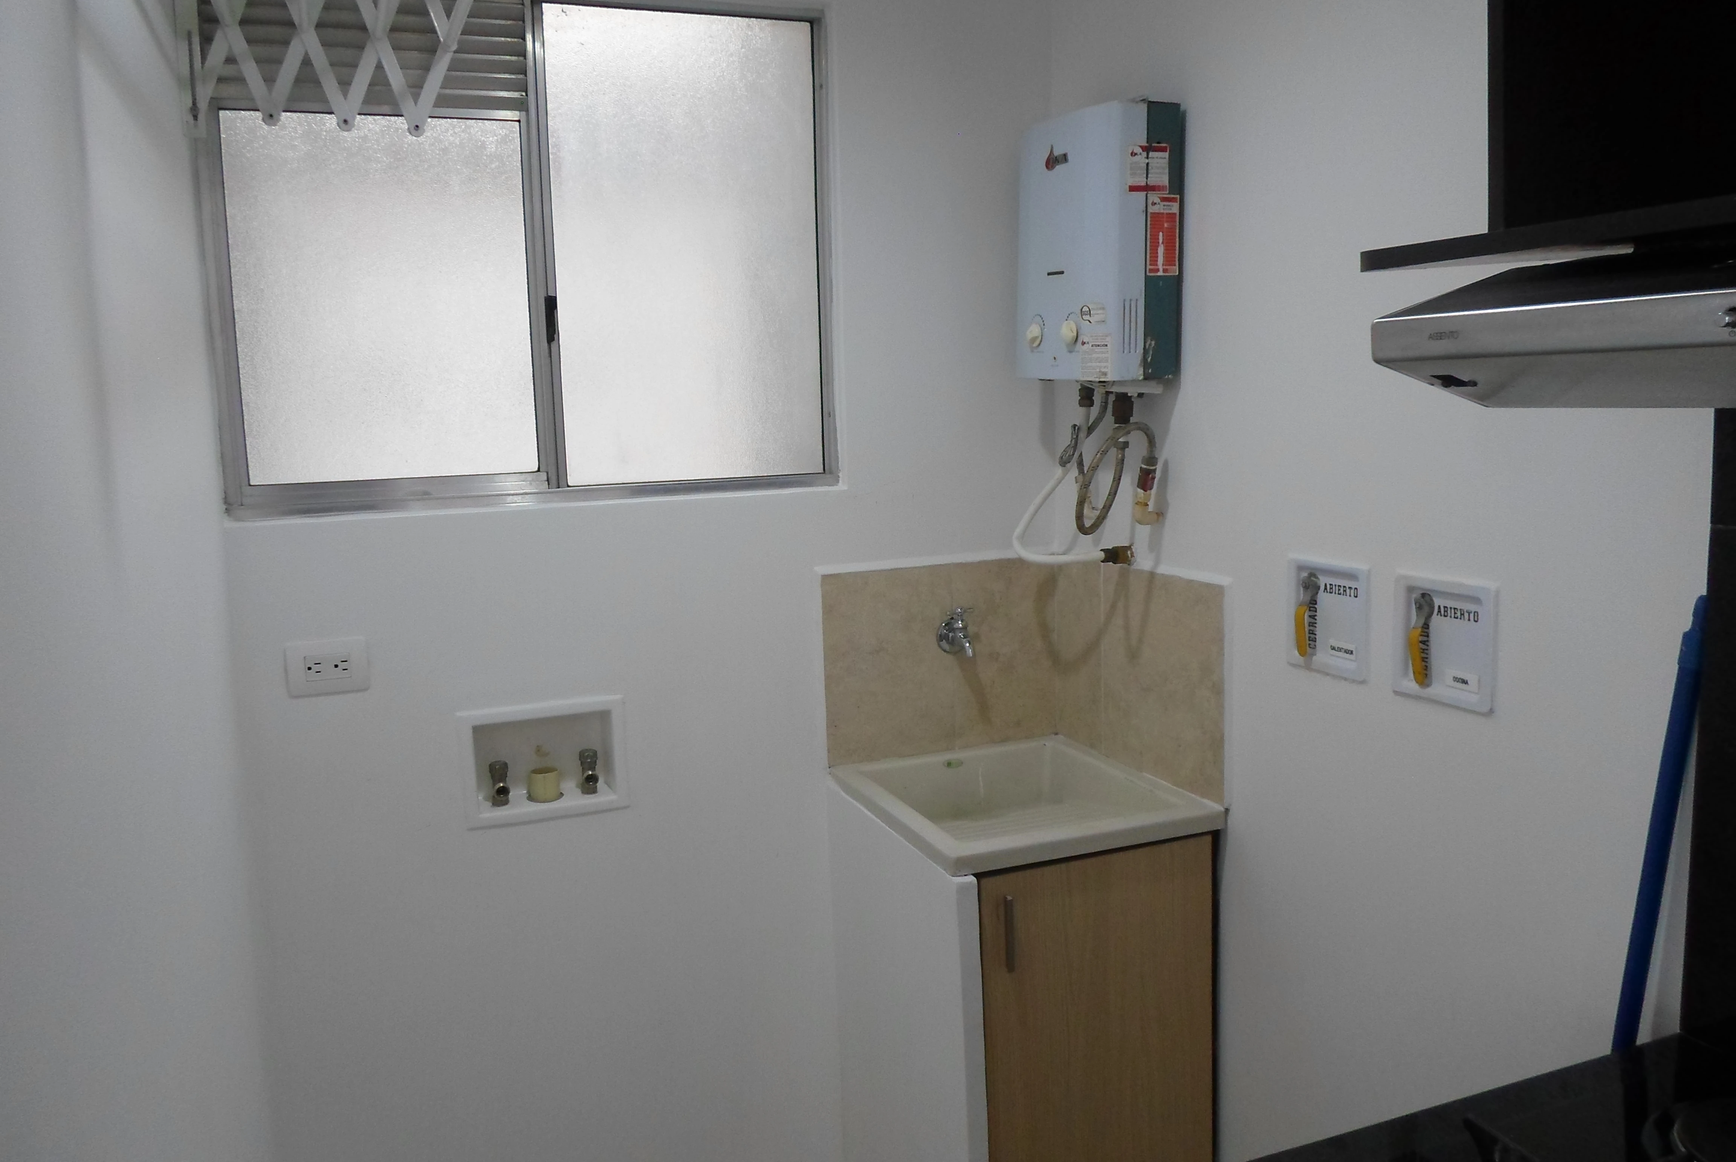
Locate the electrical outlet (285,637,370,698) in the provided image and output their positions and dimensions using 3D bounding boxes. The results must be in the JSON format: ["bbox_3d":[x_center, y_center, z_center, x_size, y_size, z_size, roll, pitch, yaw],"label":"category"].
[{"bbox_3d":[-0.821,0.132,1.904,0.115,0.081,0.012,-4,8,-20],"label":"electrical outlet"}]

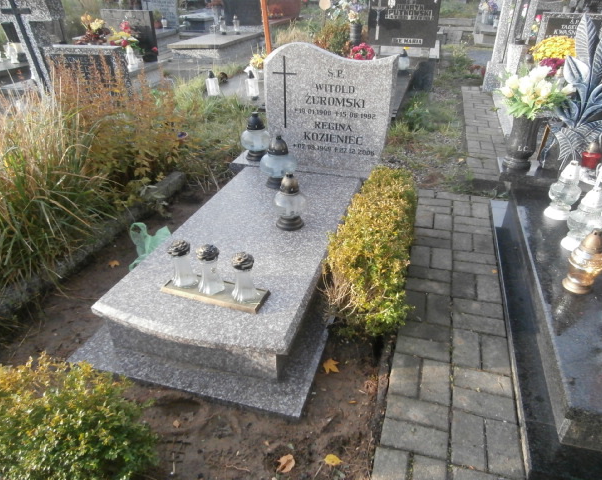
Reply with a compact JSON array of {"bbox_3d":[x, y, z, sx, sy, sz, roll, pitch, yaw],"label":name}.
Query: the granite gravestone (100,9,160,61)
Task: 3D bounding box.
[{"bbox_3d":[-2.569,-3.054,6.656,0.740,0.700,0.090,8,32,15],"label":"granite gravestone"}]

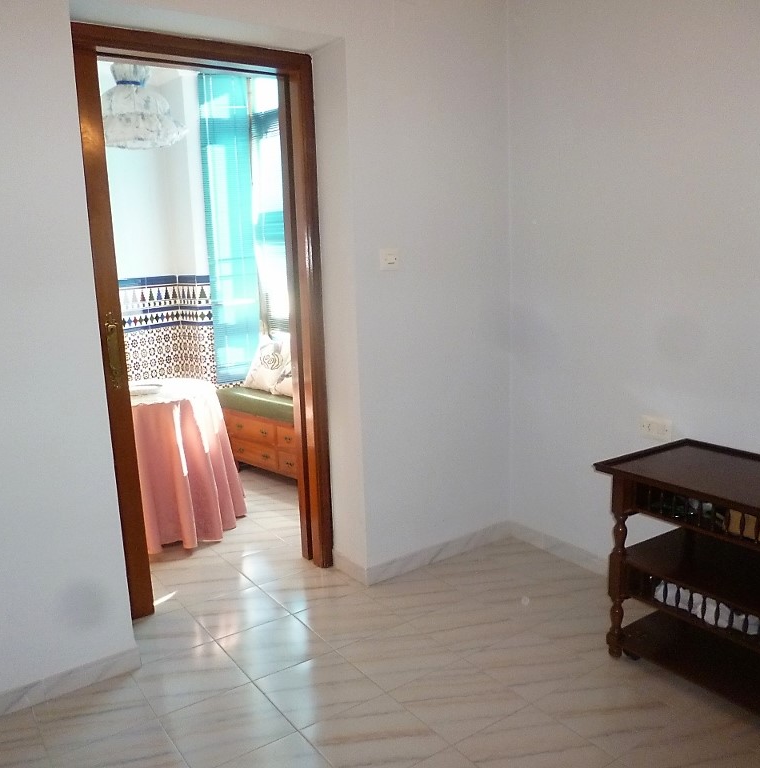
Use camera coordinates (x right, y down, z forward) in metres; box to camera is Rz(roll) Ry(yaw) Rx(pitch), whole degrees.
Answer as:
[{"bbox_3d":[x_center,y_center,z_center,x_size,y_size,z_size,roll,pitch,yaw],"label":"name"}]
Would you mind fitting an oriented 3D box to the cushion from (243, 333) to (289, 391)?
[{"bbox_3d":[-0.762,-0.154,4.870,0.140,0.390,0.390,16,-6,-44],"label":"cushion"}]

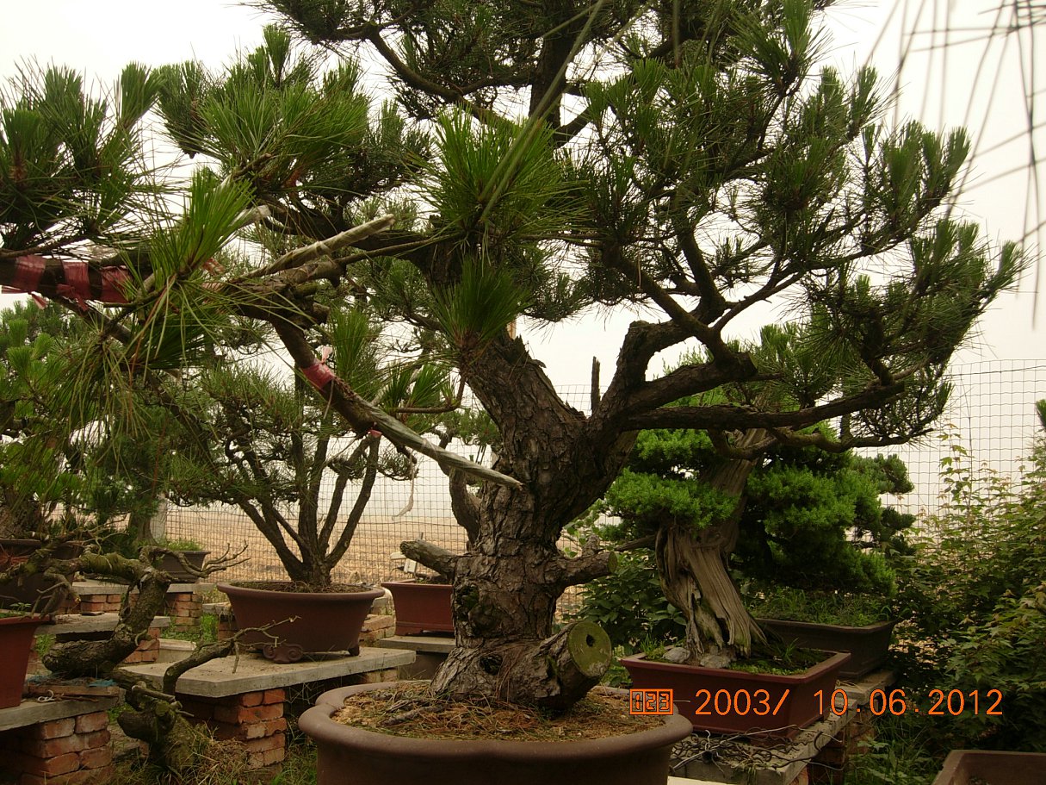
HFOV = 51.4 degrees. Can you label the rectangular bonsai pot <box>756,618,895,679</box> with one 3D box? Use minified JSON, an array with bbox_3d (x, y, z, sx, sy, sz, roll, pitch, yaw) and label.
[{"bbox_3d":[1.040,0.937,4.028,0.560,0.190,0.400,-4,-7,36],"label":"rectangular bonsai pot"}]

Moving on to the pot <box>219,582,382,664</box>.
[{"bbox_3d":[-0.945,0.978,4.583,0.700,0.290,0.700,0,-6,0],"label":"pot"}]

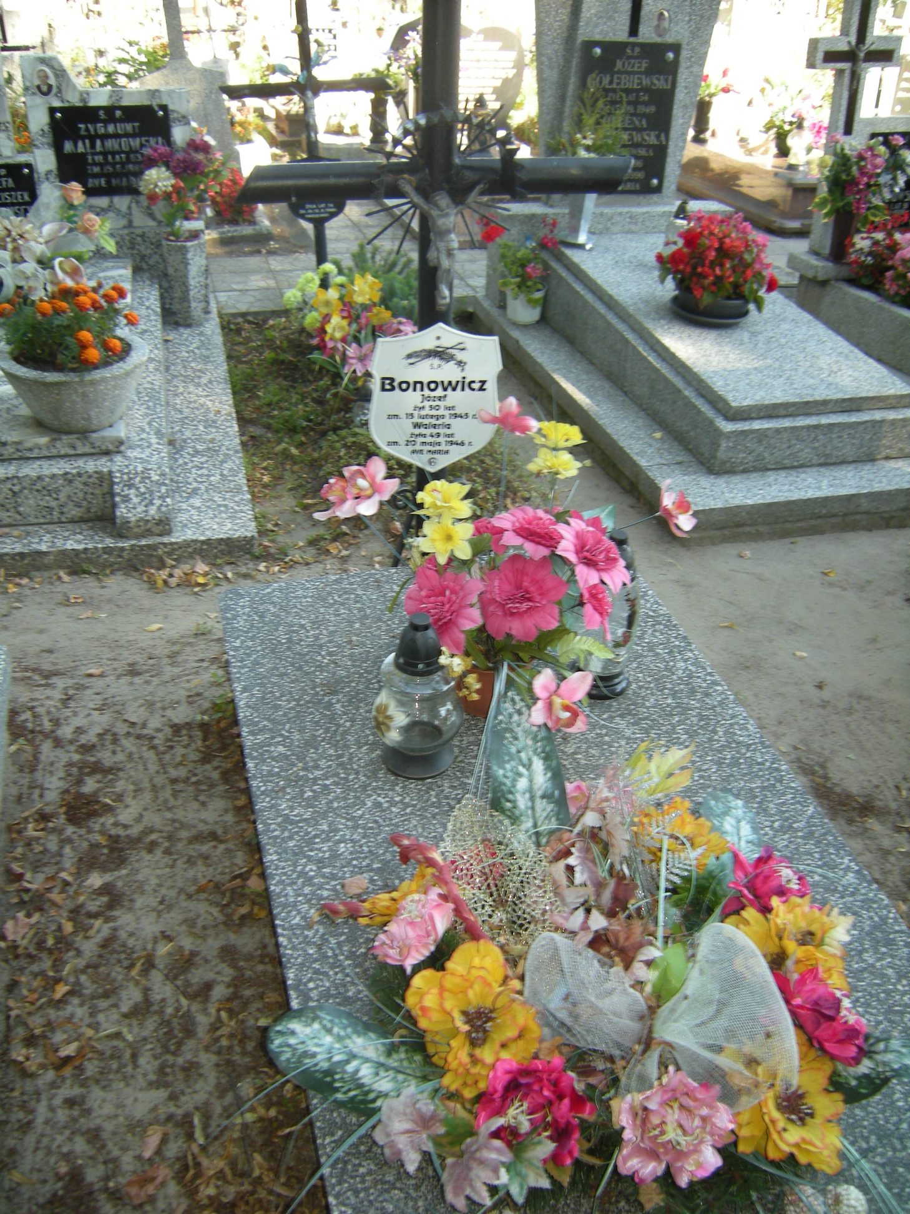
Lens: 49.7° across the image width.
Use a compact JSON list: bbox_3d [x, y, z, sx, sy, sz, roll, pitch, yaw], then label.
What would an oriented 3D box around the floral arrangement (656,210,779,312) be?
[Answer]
[{"bbox_3d":[0.917,-1.207,3.413,0.390,0.300,0.340,-7,34,-15],"label":"floral arrangement"}]

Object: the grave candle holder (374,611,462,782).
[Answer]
[{"bbox_3d":[-0.057,0.122,1.556,0.145,0.270,0.145,2,33,-1],"label":"grave candle holder"}]

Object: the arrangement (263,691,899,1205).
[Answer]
[{"bbox_3d":[0.111,0.386,1.232,0.670,0.240,0.630,-7,34,-15],"label":"arrangement"}]

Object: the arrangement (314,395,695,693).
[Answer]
[{"bbox_3d":[0.077,-0.105,1.560,0.570,0.450,0.380,-7,34,-15],"label":"arrangement"}]

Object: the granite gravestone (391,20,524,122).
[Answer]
[{"bbox_3d":[0.020,-3.830,7.030,0.940,0.740,0.140,-7,34,-15],"label":"granite gravestone"}]

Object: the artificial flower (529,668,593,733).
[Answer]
[{"bbox_3d":[0.170,0.150,1.580,0.100,0.100,0.045,7,5,7],"label":"artificial flower"}]

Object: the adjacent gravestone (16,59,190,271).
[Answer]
[{"bbox_3d":[-1.441,-1.850,4.114,0.670,0.840,0.180,-7,34,-15],"label":"adjacent gravestone"}]

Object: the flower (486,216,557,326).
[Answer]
[{"bbox_3d":[0.264,-1.297,3.784,0.270,0.370,0.250,2,33,-1],"label":"flower"}]

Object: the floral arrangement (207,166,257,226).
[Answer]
[{"bbox_3d":[-1.128,-2.078,4.970,0.280,0.300,0.260,-7,34,-15],"label":"floral arrangement"}]

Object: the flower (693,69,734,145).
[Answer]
[{"bbox_3d":[1.808,-3.529,6.920,0.290,0.460,0.270,-7,34,-15],"label":"flower"}]

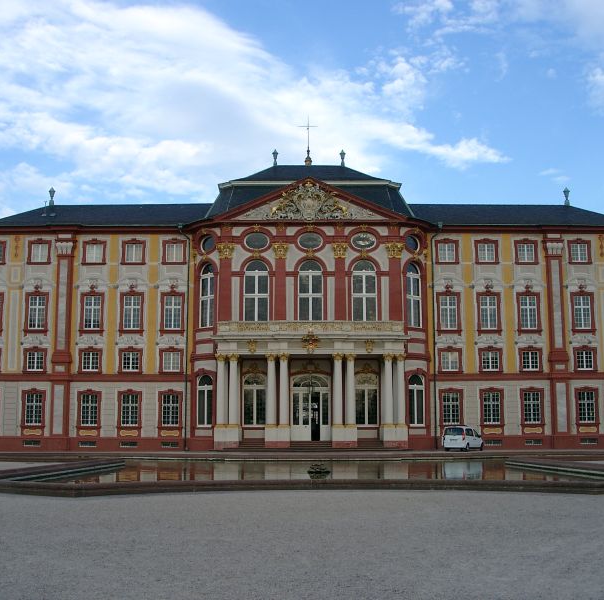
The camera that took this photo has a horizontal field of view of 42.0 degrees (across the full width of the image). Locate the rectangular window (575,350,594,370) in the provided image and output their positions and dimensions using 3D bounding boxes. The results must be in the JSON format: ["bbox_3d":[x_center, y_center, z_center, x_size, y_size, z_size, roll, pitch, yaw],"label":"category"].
[{"bbox_3d":[23.032,4.928,63.953,1.380,1.650,0.250,0,-8,-1],"label":"rectangular window"}]

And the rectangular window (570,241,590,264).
[{"bbox_3d":[22.130,-3.761,62.723,1.419,1.594,0.250,0,-8,-1],"label":"rectangular window"}]

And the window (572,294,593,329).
[{"bbox_3d":[23.032,1.038,64.466,1.370,2.920,0.250,0,-8,-1],"label":"window"}]

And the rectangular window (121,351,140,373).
[{"bbox_3d":[-13.323,4.799,61.223,1.396,1.571,0.250,0,-8,-1],"label":"rectangular window"}]

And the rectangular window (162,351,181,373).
[{"bbox_3d":[-10.405,4.926,62.751,1.433,1.659,0.200,0,-8,-1],"label":"rectangular window"}]

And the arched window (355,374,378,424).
[{"bbox_3d":[4.882,7.491,59.290,1.843,3.937,0.300,0,-7,-1],"label":"arched window"}]

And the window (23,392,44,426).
[{"bbox_3d":[-20.824,8.536,61.172,1.285,2.529,0.250,0,-7,-1],"label":"window"}]

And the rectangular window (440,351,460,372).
[{"bbox_3d":[11.942,4.949,63.147,1.468,1.653,0.200,0,-8,-1],"label":"rectangular window"}]

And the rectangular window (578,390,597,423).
[{"bbox_3d":[22.236,8.367,61.329,1.400,2.428,0.250,0,-8,-1],"label":"rectangular window"}]

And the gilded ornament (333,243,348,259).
[{"bbox_3d":[3.036,-3.891,61.959,1.220,1.230,0.400,0,-8,-1],"label":"gilded ornament"}]

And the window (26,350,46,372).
[{"bbox_3d":[-21.731,5.028,64.137,1.570,1.670,0.250,0,-8,0],"label":"window"}]

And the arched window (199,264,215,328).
[{"bbox_3d":[-7.551,-0.310,62.494,1.700,5.030,0.300,-7,-10,42],"label":"arched window"}]

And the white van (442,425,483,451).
[{"bbox_3d":[12.514,10.705,60.948,1.750,1.830,4.200,-5,-9,31],"label":"white van"}]

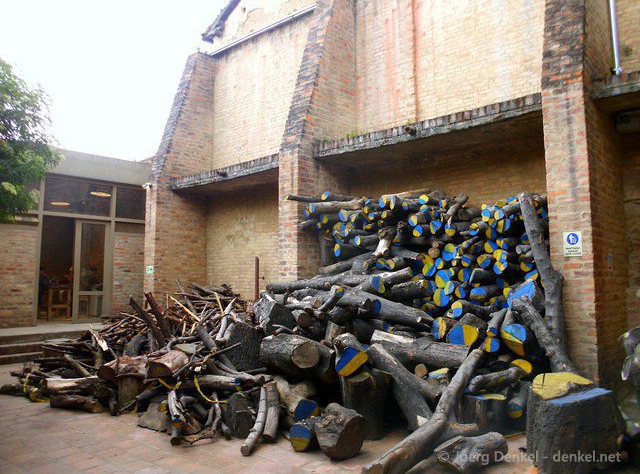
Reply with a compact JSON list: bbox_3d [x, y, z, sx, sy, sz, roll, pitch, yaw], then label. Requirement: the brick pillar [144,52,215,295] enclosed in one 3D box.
[{"bbox_3d":[-3.845,-1.402,14.269,0.515,7.690,1.740,-4,-6,42],"label":"brick pillar"}]

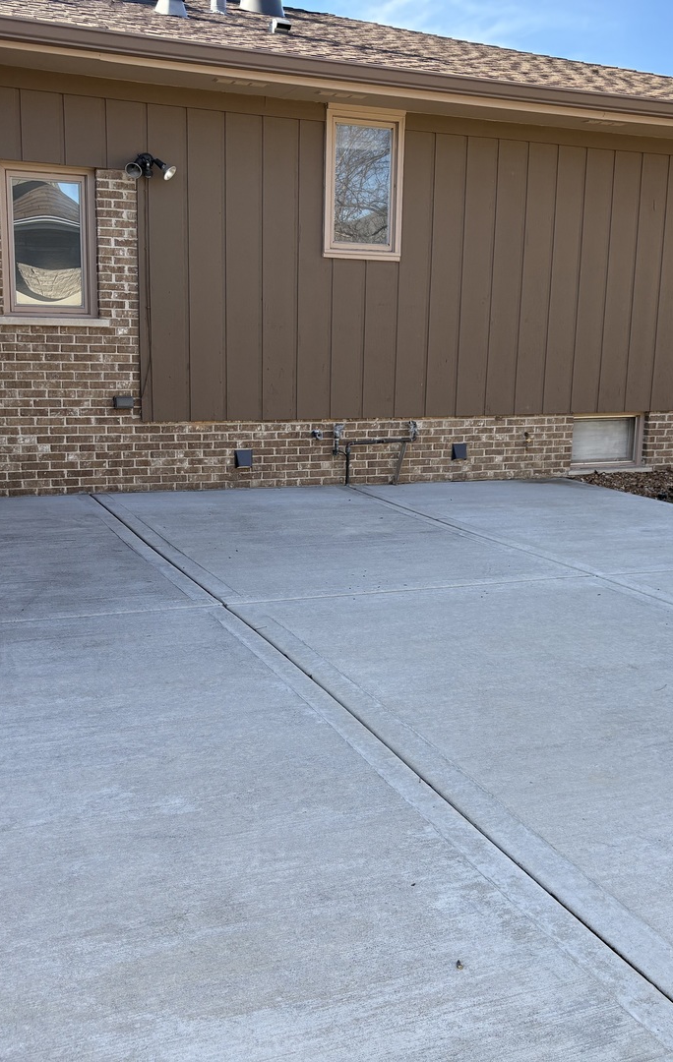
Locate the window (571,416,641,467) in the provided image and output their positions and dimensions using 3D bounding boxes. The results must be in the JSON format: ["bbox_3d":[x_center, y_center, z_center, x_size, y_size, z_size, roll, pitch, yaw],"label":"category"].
[{"bbox_3d":[2.590,-0.857,10.249,0.850,0.490,0.100,-4,12,-23],"label":"window"}]

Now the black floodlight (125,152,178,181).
[{"bbox_3d":[-1.374,-2.698,7.869,0.370,0.195,0.210,-4,12,-23],"label":"black floodlight"}]

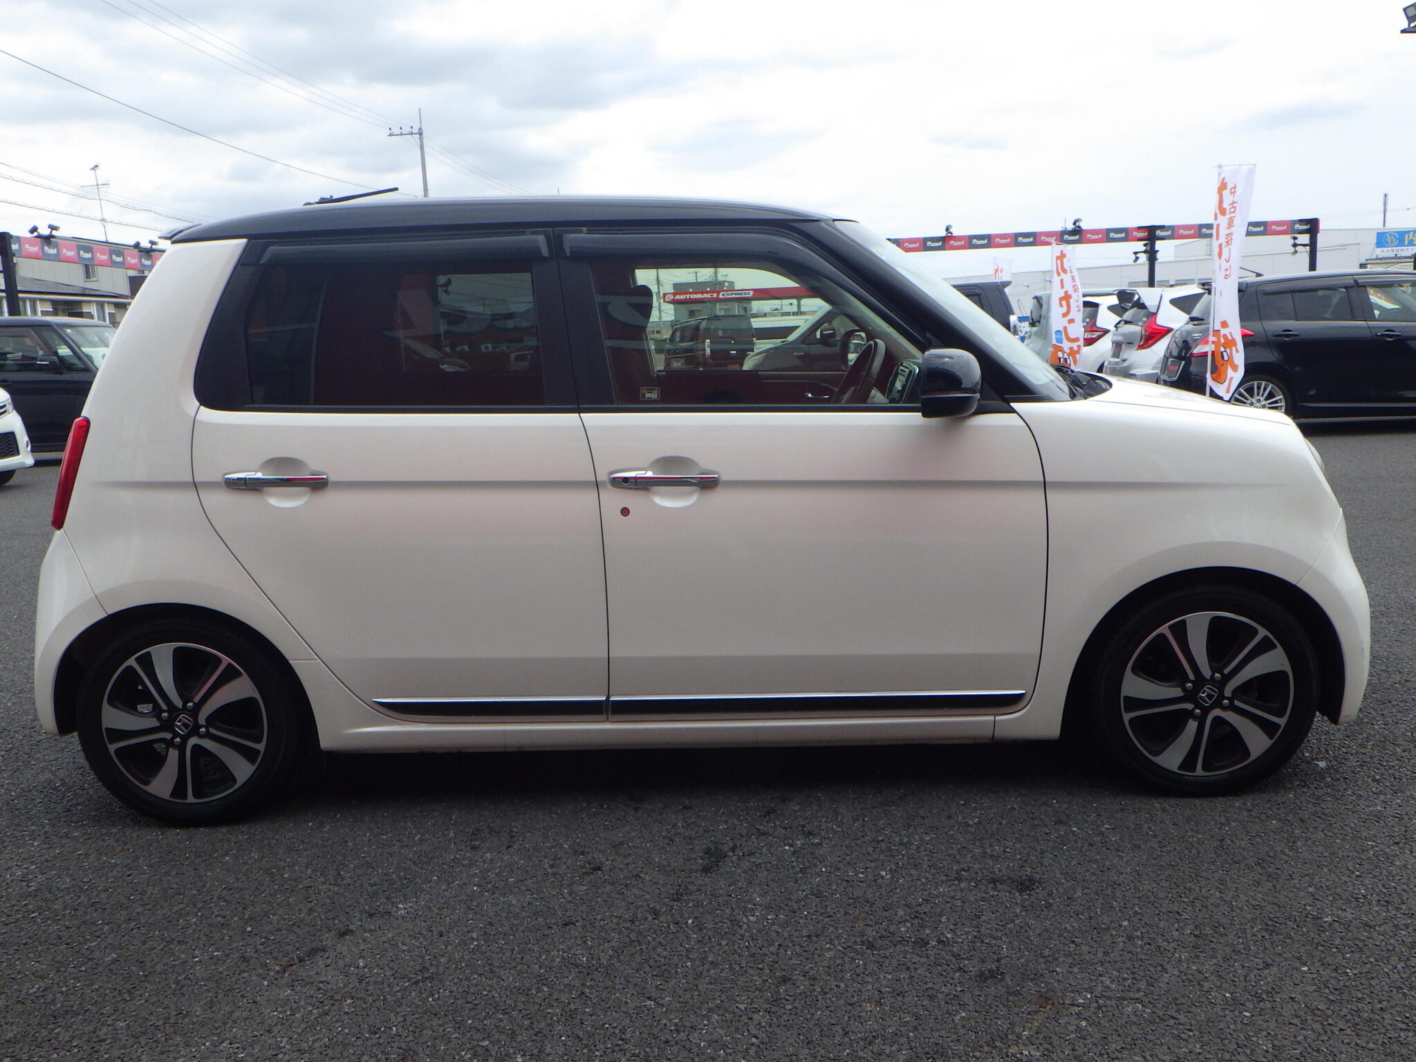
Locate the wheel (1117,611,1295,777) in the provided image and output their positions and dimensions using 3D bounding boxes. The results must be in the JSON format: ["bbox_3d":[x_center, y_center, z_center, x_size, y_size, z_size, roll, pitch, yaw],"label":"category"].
[{"bbox_3d":[1.218,0.389,2.852,0.415,0.415,0.135,-2,10,1],"label":"wheel"}]

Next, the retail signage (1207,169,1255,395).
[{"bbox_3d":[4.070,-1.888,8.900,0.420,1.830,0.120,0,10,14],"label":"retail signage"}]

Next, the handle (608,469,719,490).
[{"bbox_3d":[-0.102,-0.120,2.701,0.257,0.045,0.050,0,10,1],"label":"handle"}]

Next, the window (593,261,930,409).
[{"bbox_3d":[0.128,-0.478,2.731,0.825,0.368,0.040,0,-2,1],"label":"window"}]

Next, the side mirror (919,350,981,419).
[{"bbox_3d":[0.550,-0.334,2.592,0.120,0.165,0.210,-2,10,1],"label":"side mirror"}]

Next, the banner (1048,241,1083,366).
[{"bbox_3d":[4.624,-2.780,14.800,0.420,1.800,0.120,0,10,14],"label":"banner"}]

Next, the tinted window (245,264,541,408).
[{"bbox_3d":[-0.748,-0.475,2.744,0.717,0.359,0.040,0,-2,1],"label":"tinted window"}]

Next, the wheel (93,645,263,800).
[{"bbox_3d":[-1.300,0.470,2.905,0.415,0.415,0.135,-2,10,1],"label":"wheel"}]

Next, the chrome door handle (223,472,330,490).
[{"bbox_3d":[-1.021,-0.119,2.715,0.247,0.041,0.050,0,10,1],"label":"chrome door handle"}]

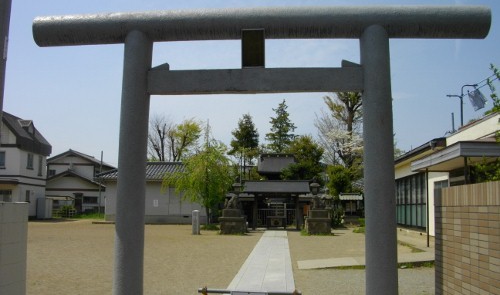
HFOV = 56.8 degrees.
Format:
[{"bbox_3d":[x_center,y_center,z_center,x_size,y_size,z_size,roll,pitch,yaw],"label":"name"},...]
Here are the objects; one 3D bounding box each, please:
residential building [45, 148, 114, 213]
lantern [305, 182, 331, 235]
[{"bbox_3d":[-19.428,4.369,54.146,7.600,7.300,9.500,1,-7,-2],"label":"residential building"},{"bbox_3d":[3.717,3.305,25.168,1.300,2.750,1.300,0,-7,4],"label":"lantern"}]

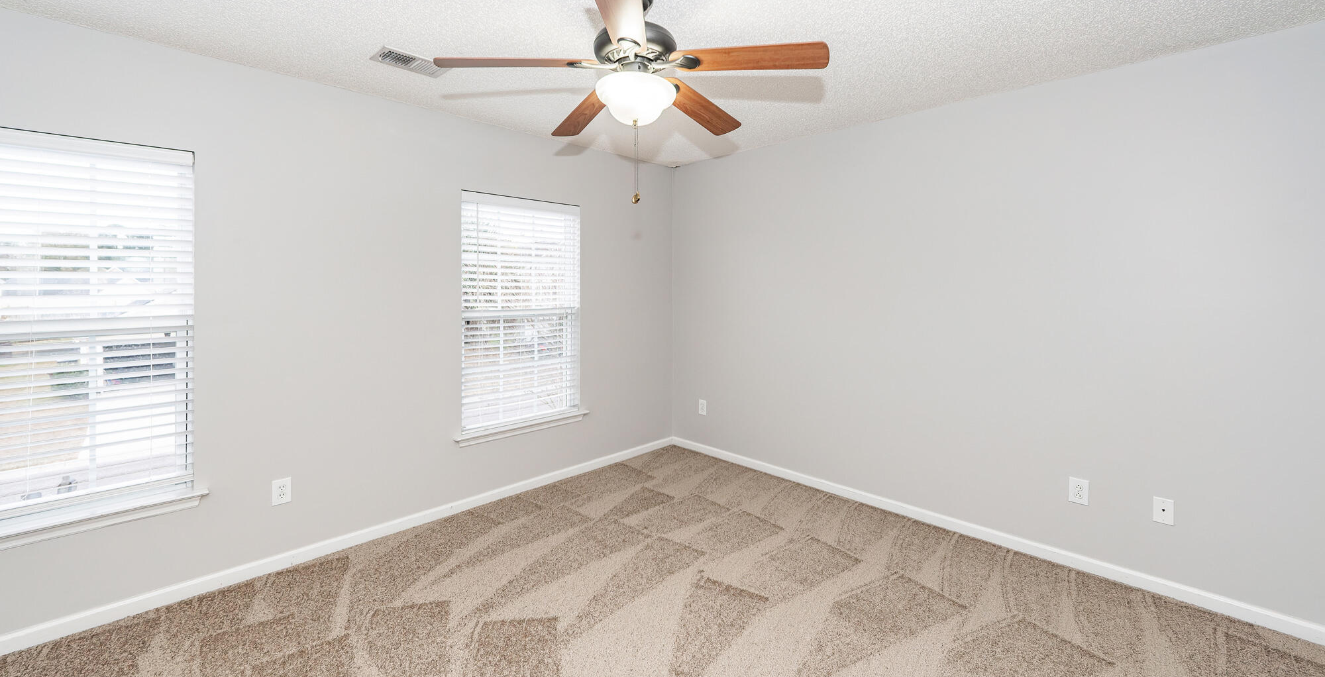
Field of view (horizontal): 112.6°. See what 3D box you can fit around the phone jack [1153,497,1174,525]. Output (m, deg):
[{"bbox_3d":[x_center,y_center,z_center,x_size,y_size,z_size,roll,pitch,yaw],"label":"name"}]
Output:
[{"bbox_3d":[2.326,0.802,2.050,0.069,0.114,0.011,3,5,41],"label":"phone jack"}]

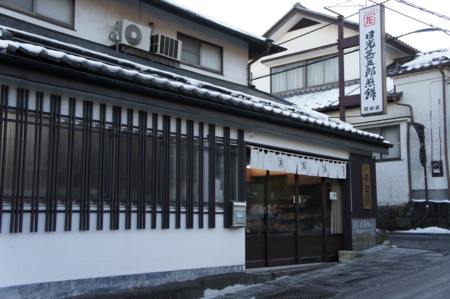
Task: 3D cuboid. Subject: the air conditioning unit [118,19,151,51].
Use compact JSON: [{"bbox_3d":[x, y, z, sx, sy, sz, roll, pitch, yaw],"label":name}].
[{"bbox_3d":[-2.035,-2.485,11.600,0.285,0.535,0.775,0,-6,42],"label":"air conditioning unit"}]

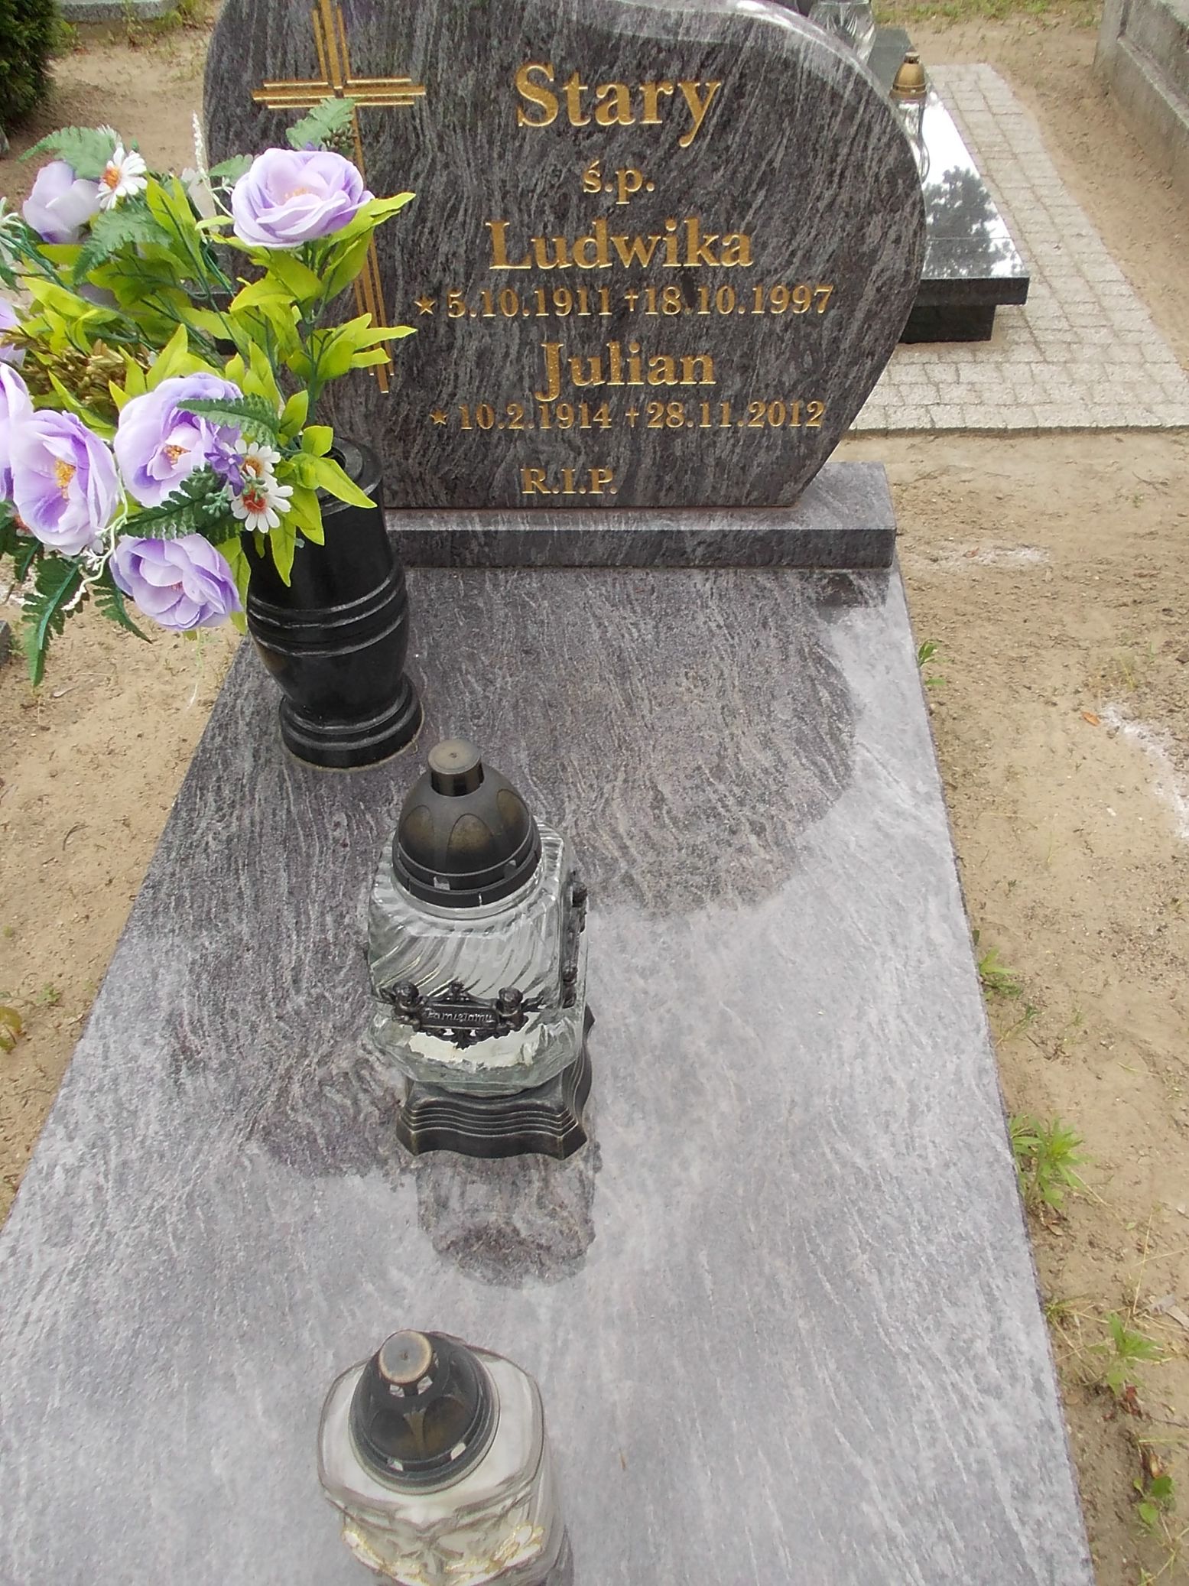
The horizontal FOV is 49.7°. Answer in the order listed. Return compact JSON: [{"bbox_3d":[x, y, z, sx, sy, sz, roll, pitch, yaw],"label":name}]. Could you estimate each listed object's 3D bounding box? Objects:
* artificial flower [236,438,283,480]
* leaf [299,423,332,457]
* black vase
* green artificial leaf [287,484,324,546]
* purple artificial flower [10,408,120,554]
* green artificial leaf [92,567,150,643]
[{"bbox_3d":[-0.294,-0.290,1.121,0.048,0.046,0.021,-1,12,-6],"label":"artificial flower"},{"bbox_3d":[-0.258,-0.326,1.183,0.031,0.036,0.029,0,44,2],"label":"leaf"},{"bbox_3d":[-0.279,-0.195,1.348,0.167,0.323,0.167,0,44,2],"label":"black vase"},{"bbox_3d":[-0.259,-0.249,1.150,0.025,0.056,0.018,-30,24,-5],"label":"green artificial leaf"},{"bbox_3d":[-0.462,-0.272,1.121,0.116,0.116,0.081,8,14,33],"label":"purple artificial flower"},{"bbox_3d":[-0.421,-0.168,1.140,0.036,0.084,0.024,-35,6,-7],"label":"green artificial leaf"}]

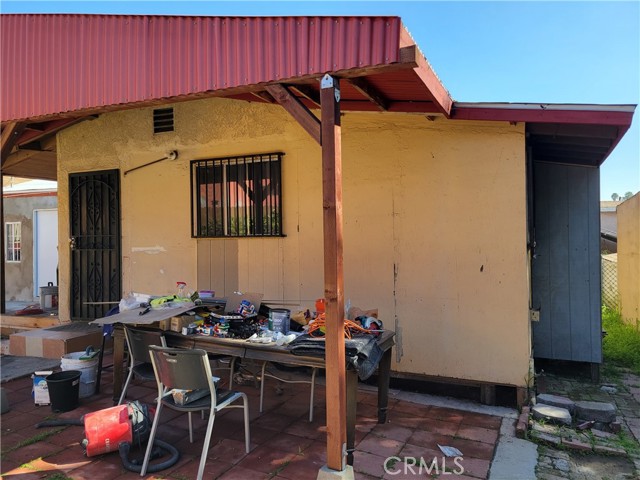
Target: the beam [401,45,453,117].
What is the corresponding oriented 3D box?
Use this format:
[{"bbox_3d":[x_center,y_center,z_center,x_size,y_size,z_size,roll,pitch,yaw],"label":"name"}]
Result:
[{"bbox_3d":[0.839,-1.109,3.520,0.070,0.160,1.500,0,0,23],"label":"beam"}]

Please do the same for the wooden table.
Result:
[{"bbox_3d":[-0.645,1.162,4.250,2.460,0.760,0.950,0,0,25],"label":"wooden table"}]

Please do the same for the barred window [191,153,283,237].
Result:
[{"bbox_3d":[-0.992,-0.498,5.602,1.318,0.933,0.100,0,0,25],"label":"barred window"}]

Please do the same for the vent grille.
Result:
[{"bbox_3d":[-1.984,-1.511,6.077,0.335,0.300,0.050,0,0,25],"label":"vent grille"}]

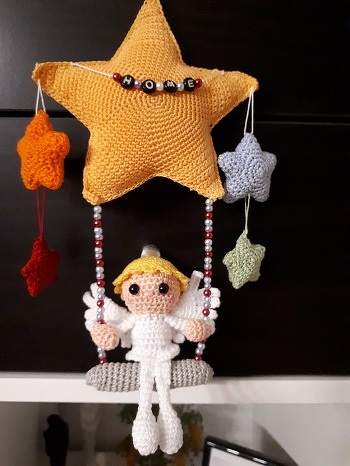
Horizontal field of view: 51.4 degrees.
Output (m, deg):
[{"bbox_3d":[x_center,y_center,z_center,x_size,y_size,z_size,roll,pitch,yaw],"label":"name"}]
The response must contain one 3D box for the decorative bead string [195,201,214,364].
[{"bbox_3d":[0.027,0.043,0.333,0.015,0.148,0.009,2,3,0],"label":"decorative bead string"}]

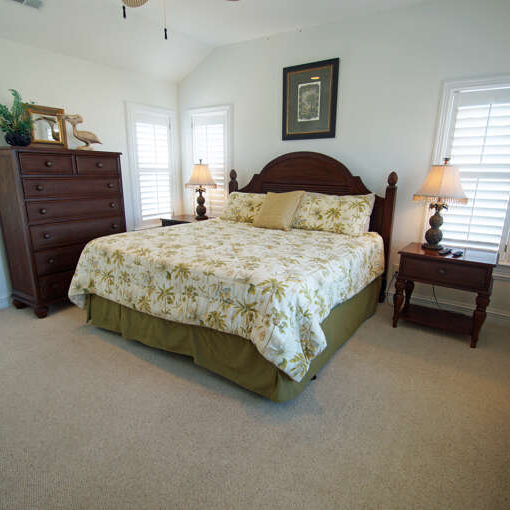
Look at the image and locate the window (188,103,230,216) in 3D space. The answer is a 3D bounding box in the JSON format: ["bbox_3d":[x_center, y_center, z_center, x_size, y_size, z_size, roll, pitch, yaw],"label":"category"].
[{"bbox_3d":[-0.630,-1.185,4.385,0.785,1.597,0.106,10,18,32],"label":"window"}]

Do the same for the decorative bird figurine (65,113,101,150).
[{"bbox_3d":[-1.700,-1.201,3.193,0.119,0.367,0.380,10,18,32],"label":"decorative bird figurine"}]

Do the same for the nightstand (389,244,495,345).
[{"bbox_3d":[1.650,0.328,2.818,0.685,0.705,0.480,9,16,31],"label":"nightstand"}]

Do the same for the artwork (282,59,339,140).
[{"bbox_3d":[0.590,-1.687,3.524,0.645,0.785,0.035,9,16,31],"label":"artwork"}]

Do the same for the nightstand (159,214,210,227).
[{"bbox_3d":[-0.911,-0.129,4.390,0.685,0.705,0.480,9,16,31],"label":"nightstand"}]

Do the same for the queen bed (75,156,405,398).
[{"bbox_3d":[-0.059,-0.198,2.921,2.112,1.530,2.132,10,18,32],"label":"queen bed"}]

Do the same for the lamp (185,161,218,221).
[{"bbox_3d":[-0.723,-0.871,4.303,0.340,0.790,0.340,9,16,31],"label":"lamp"}]

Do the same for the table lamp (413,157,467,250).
[{"bbox_3d":[1.581,-0.434,2.744,0.420,0.775,0.420,10,18,32],"label":"table lamp"}]

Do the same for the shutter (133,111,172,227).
[{"bbox_3d":[-1.347,-1.147,4.337,0.061,1.439,0.587,10,18,32],"label":"shutter"}]

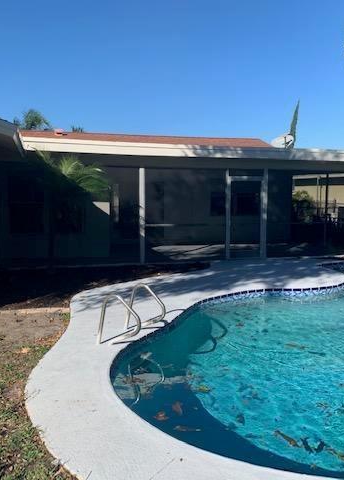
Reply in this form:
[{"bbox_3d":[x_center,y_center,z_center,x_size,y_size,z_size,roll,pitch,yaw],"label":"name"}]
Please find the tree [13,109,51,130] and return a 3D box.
[{"bbox_3d":[-8.416,-4.434,29.000,2.900,7.000,2.900,0,5,0],"label":"tree"}]

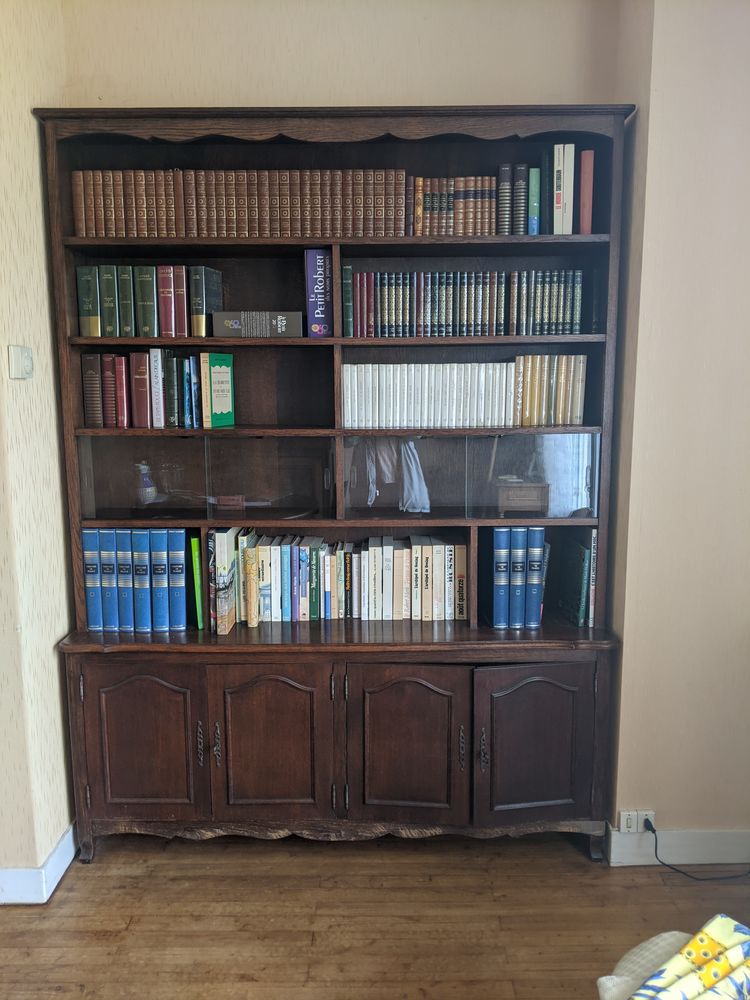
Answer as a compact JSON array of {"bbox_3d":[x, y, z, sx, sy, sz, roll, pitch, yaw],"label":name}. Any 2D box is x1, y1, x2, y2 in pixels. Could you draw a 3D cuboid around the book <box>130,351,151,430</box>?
[{"bbox_3d":[-0.632,-0.303,2.170,0.048,0.200,0.135,0,8,0],"label":"book"}]

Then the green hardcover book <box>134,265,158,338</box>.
[{"bbox_3d":[-0.619,-0.546,2.180,0.056,0.187,0.130,0,8,0],"label":"green hardcover book"}]

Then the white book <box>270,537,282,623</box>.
[{"bbox_3d":[-0.278,0.229,2.269,0.026,0.217,0.142,0,9,0],"label":"white book"}]

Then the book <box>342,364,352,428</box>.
[{"bbox_3d":[-0.072,-0.281,2.119,0.019,0.167,0.115,0,9,0],"label":"book"}]

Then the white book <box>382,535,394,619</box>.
[{"bbox_3d":[0.041,0.249,2.506,0.030,0.237,0.160,0,9,0],"label":"white book"}]

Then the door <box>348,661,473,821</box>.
[{"bbox_3d":[0.090,0.650,2.074,0.330,0.446,0.030,1,9,5],"label":"door"}]

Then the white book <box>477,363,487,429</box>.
[{"bbox_3d":[0.300,-0.300,2.242,0.019,0.178,0.115,0,8,0],"label":"white book"}]

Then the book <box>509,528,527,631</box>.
[{"bbox_3d":[0.388,0.199,2.218,0.041,0.284,0.205,0,9,0],"label":"book"}]

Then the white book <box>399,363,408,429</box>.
[{"bbox_3d":[0.082,-0.298,2.242,0.019,0.179,0.115,0,8,0],"label":"white book"}]

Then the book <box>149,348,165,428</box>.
[{"bbox_3d":[-0.574,-0.302,2.128,0.029,0.207,0.140,0,9,0],"label":"book"}]

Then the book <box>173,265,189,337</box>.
[{"bbox_3d":[-0.504,-0.524,2.087,0.031,0.180,0.125,0,9,0],"label":"book"}]

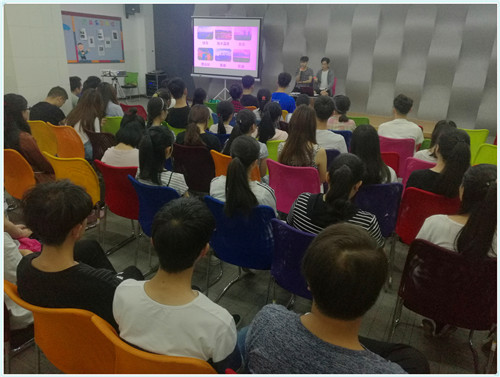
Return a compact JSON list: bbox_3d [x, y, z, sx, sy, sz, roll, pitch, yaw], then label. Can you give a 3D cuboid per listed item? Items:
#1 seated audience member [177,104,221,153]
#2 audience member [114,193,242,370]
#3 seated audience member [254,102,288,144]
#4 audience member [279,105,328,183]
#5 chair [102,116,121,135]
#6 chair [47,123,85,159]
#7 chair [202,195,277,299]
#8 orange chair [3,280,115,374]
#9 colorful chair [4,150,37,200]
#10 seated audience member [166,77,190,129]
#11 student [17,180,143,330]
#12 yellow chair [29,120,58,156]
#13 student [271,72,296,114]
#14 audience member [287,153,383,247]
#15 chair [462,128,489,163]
[{"bbox_3d":[-0.322,-0.253,3.767,0.460,1.140,0.750,9,21,19],"label":"seated audience member"},{"bbox_3d":[-0.162,0.564,1.508,0.500,1.270,0.750,10,22,19],"label":"audience member"},{"bbox_3d":[0.280,-0.355,4.136,0.460,1.120,0.750,9,21,19],"label":"seated audience member"},{"bbox_3d":[0.522,-0.151,3.595,0.460,1.270,0.780,10,21,21],"label":"audience member"},{"bbox_3d":[-1.621,-0.518,4.867,0.460,0.800,0.520,8,21,16],"label":"chair"},{"bbox_3d":[-1.867,-0.337,4.465,0.470,0.860,0.560,12,22,25],"label":"chair"},{"bbox_3d":[0.001,0.389,2.530,0.460,0.800,0.520,9,21,20],"label":"chair"},{"bbox_3d":[-0.608,0.714,1.677,0.480,0.830,0.550,11,22,21],"label":"orange chair"},{"bbox_3d":[-1.918,-0.010,3.557,0.470,0.860,0.560,12,22,26],"label":"colorful chair"},{"bbox_3d":[-0.657,-0.671,4.818,0.480,1.330,0.780,9,21,19],"label":"seated audience member"},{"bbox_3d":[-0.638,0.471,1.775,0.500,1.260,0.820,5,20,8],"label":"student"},{"bbox_3d":[-2.261,-0.421,4.655,0.470,0.860,0.560,11,22,23],"label":"yellow chair"},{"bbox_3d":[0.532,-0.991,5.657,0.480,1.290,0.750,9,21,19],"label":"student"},{"bbox_3d":[0.521,0.285,2.354,0.480,1.150,0.750,11,22,22],"label":"audience member"},{"bbox_3d":[2.692,-0.409,5.130,0.470,0.860,0.560,6,20,9],"label":"chair"}]

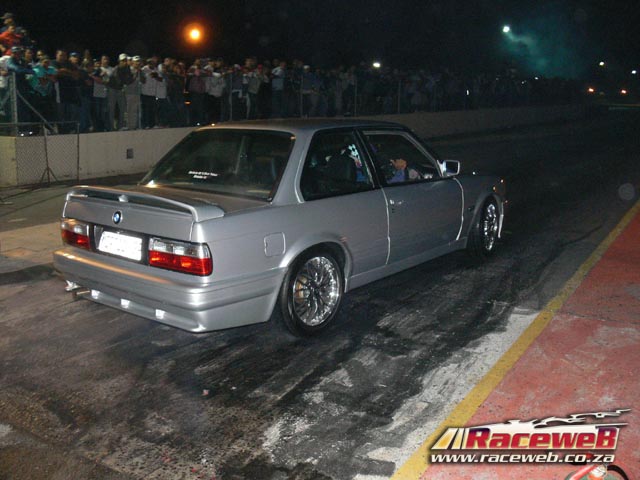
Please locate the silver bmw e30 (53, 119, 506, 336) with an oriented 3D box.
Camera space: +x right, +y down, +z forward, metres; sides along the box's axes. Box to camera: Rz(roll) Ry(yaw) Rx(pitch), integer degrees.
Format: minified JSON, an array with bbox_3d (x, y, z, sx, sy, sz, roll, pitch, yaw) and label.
[{"bbox_3d":[0.103,-0.342,5.562,1.680,1.370,4.340,8,15,38],"label":"silver bmw e30"}]

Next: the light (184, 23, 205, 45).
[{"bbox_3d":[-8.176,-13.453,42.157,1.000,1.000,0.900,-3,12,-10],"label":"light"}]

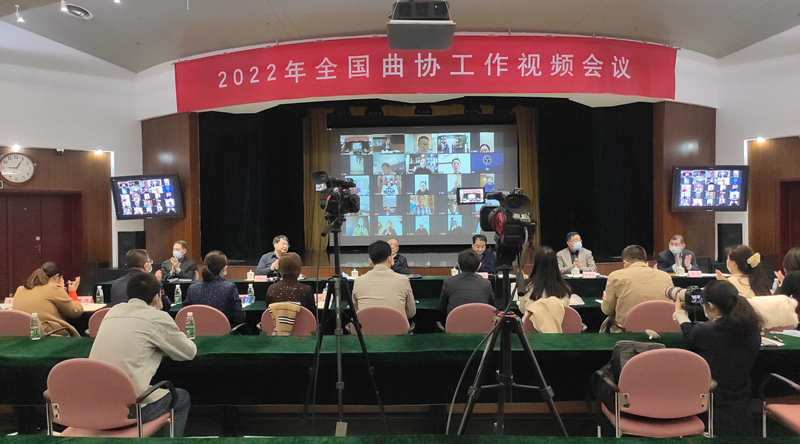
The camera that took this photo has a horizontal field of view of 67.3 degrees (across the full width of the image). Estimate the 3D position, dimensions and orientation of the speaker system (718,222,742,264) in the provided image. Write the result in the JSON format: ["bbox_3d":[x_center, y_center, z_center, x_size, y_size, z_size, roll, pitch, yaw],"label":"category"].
[{"bbox_3d":[5.639,0.360,10.300,0.330,0.650,0.380,0,1,18],"label":"speaker system"}]

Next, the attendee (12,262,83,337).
[{"bbox_3d":[-2.769,0.888,4.720,0.540,1.210,0.700,-1,0,25],"label":"attendee"}]

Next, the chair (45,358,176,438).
[{"bbox_3d":[-1.533,1.142,3.278,0.550,0.870,0.570,0,1,7],"label":"chair"}]

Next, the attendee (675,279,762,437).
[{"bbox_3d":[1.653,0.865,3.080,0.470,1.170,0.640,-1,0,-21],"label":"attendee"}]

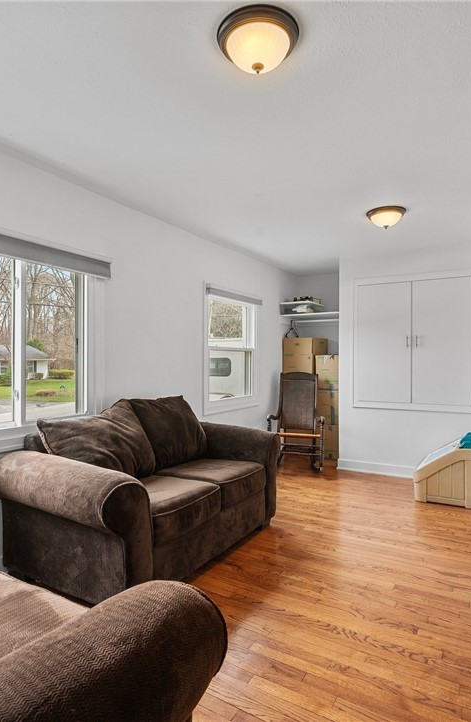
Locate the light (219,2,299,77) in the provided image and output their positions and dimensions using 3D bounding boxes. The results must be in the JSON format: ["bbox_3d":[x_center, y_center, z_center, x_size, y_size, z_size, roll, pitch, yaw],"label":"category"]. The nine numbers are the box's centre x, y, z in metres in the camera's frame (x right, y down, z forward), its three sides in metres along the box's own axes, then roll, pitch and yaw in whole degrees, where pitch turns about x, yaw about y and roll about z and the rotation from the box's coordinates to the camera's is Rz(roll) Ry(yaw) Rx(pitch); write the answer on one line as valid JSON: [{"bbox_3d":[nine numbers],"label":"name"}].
[{"bbox_3d":[0.080,-1.074,1.480,0.286,0.137,0.286,0,0,0],"label":"light"}]

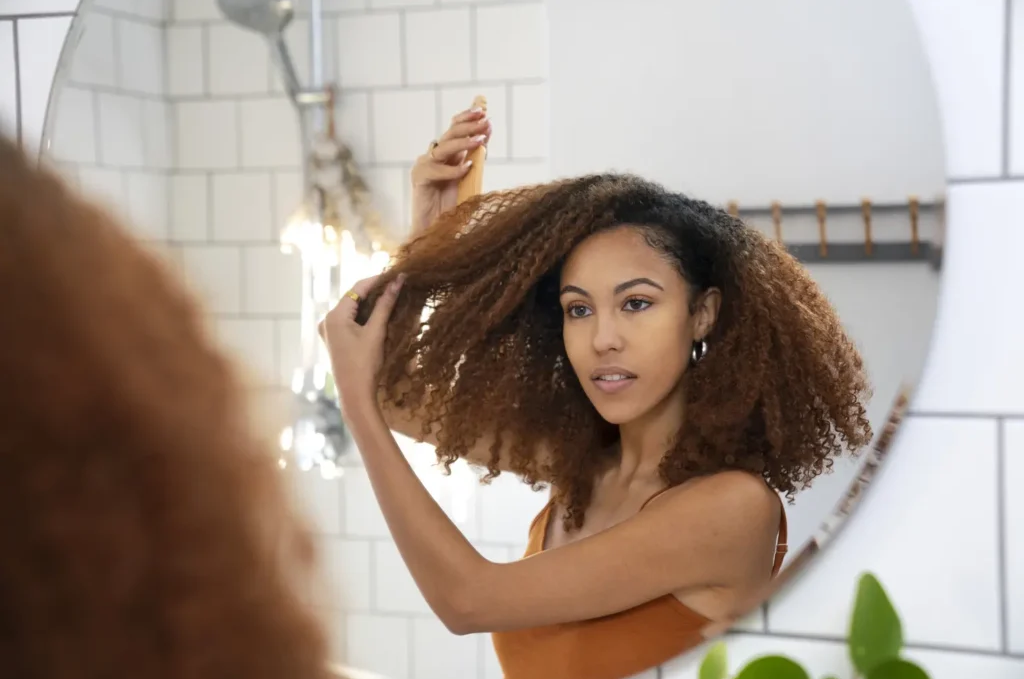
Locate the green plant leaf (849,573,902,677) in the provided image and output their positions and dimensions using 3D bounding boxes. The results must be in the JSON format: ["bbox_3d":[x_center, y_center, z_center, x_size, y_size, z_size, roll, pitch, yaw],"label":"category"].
[{"bbox_3d":[0.234,0.183,1.045,0.035,0.066,0.020,0,1,14],"label":"green plant leaf"}]

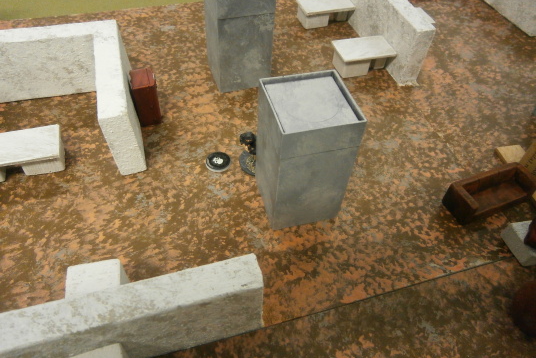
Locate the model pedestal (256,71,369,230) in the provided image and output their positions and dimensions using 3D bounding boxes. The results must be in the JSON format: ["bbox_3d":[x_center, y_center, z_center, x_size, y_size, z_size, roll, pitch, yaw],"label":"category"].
[{"bbox_3d":[0.035,-0.025,0.406,0.073,0.138,0.075,-10,51,-12],"label":"model pedestal"}]

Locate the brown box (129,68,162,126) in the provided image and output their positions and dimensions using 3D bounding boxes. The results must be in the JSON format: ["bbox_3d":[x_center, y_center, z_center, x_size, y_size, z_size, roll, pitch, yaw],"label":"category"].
[{"bbox_3d":[-0.154,-0.104,0.514,0.029,0.059,0.038,-10,51,-12],"label":"brown box"}]

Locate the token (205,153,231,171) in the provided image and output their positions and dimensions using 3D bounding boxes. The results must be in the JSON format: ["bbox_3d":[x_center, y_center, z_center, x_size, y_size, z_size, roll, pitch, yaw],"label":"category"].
[{"bbox_3d":[-0.060,-0.021,0.485,0.030,0.004,0.030,2,49,-2],"label":"token"}]

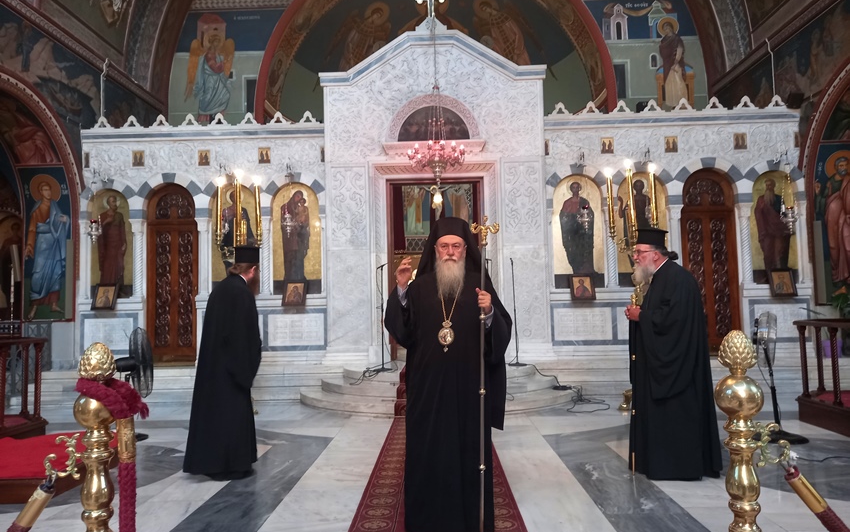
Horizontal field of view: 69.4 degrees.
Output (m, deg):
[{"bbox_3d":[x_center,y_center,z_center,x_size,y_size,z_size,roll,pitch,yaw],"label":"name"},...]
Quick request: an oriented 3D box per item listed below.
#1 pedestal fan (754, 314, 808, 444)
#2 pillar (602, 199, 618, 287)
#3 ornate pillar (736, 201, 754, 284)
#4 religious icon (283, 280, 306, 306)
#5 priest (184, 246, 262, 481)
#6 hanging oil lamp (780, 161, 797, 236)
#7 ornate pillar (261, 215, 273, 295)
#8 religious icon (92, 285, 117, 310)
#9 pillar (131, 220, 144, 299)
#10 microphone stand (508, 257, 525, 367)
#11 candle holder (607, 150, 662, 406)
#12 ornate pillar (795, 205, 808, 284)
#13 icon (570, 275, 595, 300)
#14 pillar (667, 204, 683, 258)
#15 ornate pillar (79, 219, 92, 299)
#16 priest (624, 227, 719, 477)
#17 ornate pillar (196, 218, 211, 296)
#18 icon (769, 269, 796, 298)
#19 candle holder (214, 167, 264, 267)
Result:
[{"bbox_3d":[3.215,0.997,5.663,0.460,1.180,0.500,-3,-4,30],"label":"pedestal fan"},{"bbox_3d":[2.837,-0.292,9.368,0.180,1.239,0.180,-1,-3,1],"label":"pillar"},{"bbox_3d":[4.879,-0.336,9.320,0.180,1.233,0.180,-1,-3,1],"label":"ornate pillar"},{"bbox_3d":[-1.941,0.419,9.192,0.340,0.400,0.050,-1,-23,1],"label":"religious icon"},{"bbox_3d":[-1.661,0.761,5.066,0.560,1.842,0.550,2,-5,-41],"label":"priest"},{"bbox_3d":[5.222,-0.970,8.804,0.220,1.070,0.220,-1,-4,1],"label":"hanging oil lamp"},{"bbox_3d":[-2.449,-0.157,9.490,0.180,1.224,0.180,-1,-3,1],"label":"ornate pillar"},{"bbox_3d":[-4.828,0.468,9.260,0.340,0.410,0.050,-1,-23,1],"label":"religious icon"},{"bbox_3d":[-4.449,-0.103,9.536,0.180,1.246,0.180,-1,-3,1],"label":"pillar"},{"bbox_3d":[1.254,0.620,8.426,0.260,1.452,0.260,-1,-3,1],"label":"microphone stand"},{"bbox_3d":[2.589,0.184,7.567,0.620,3.067,0.560,-1,-4,1],"label":"candle holder"},{"bbox_3d":[5.622,-0.327,9.152,0.190,1.205,0.180,-1,-4,1],"label":"ornate pillar"},{"bbox_3d":[2.341,0.332,9.072,0.345,0.400,0.040,-1,-22,1],"label":"icon"},{"bbox_3d":[3.767,-0.314,9.198,0.190,1.241,0.180,-1,-4,1],"label":"pillar"},{"bbox_3d":[-5.199,-0.102,9.411,0.190,1.215,0.180,-1,-4,1],"label":"ornate pillar"},{"bbox_3d":[1.952,0.646,4.873,0.690,1.902,0.570,-2,-4,8],"label":"priest"},{"bbox_3d":[-3.375,-0.140,9.367,0.190,1.194,0.180,-1,-4,1],"label":"ornate pillar"},{"bbox_3d":[5.256,0.257,9.003,0.345,0.405,0.040,-1,-22,1],"label":"icon"},{"bbox_3d":[-2.369,0.296,7.807,0.620,3.133,0.600,-1,-3,1],"label":"candle holder"}]

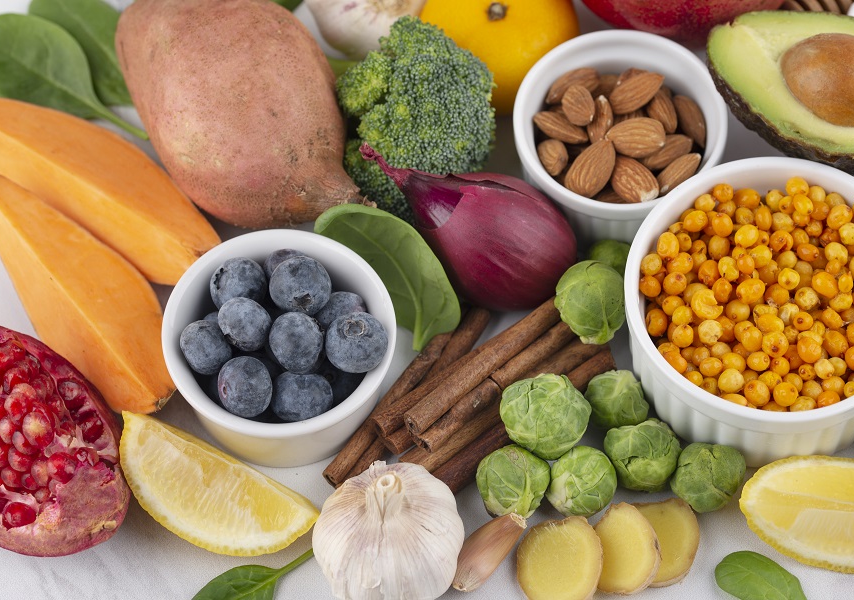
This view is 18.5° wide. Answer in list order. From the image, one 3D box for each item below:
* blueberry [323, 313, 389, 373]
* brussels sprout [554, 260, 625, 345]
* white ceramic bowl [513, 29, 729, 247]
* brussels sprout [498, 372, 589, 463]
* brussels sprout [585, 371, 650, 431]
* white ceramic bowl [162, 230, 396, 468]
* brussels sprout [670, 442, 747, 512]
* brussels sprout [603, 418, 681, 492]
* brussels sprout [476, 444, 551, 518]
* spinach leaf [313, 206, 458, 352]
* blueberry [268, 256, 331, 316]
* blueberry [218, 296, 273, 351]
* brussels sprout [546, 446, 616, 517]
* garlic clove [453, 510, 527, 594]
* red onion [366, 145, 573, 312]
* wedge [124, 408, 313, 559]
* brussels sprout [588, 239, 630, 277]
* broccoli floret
[{"bbox_3d":[-0.024,0.014,0.889,0.021,0.019,0.020,0,61,0],"label":"blueberry"},{"bbox_3d":[0.055,0.001,0.894,0.025,0.025,0.027,0,62,0],"label":"brussels sprout"},{"bbox_3d":[0.067,-0.054,0.921,0.074,0.039,0.074,0,62,0],"label":"white ceramic bowl"},{"bbox_3d":[0.040,0.039,0.885,0.030,0.029,0.030,0,61,0],"label":"brussels sprout"},{"bbox_3d":[0.066,0.035,0.903,0.022,0.021,0.022,0,61,0],"label":"brussels sprout"},{"bbox_3d":[-0.049,0.019,0.883,0.077,0.037,0.077,0,62,0],"label":"white ceramic bowl"},{"bbox_3d":[0.093,0.059,0.869,0.025,0.023,0.024,0,62,0],"label":"brussels sprout"},{"bbox_3d":[0.072,0.052,0.872,0.025,0.025,0.025,0,62,0],"label":"brussels sprout"},{"bbox_3d":[0.029,0.061,0.887,0.025,0.025,0.025,0,61,0],"label":"brussels sprout"},{"bbox_3d":[-0.015,-0.010,0.918,0.034,0.014,0.057,-33,87,-17],"label":"spinach leaf"},{"bbox_3d":[-0.044,-0.005,0.899,0.021,0.020,0.020,0,61,0],"label":"blueberry"},{"bbox_3d":[-0.061,0.008,0.877,0.018,0.017,0.018,0,62,0],"label":"blueberry"},{"bbox_3d":[0.052,0.062,0.887,0.024,0.024,0.024,0,61,0],"label":"brussels sprout"},{"bbox_3d":[0.021,0.083,0.862,0.011,0.011,0.033,38,68,18],"label":"garlic clove"},{"bbox_3d":[0.013,-0.030,0.921,0.084,0.045,0.045,33,66,6],"label":"red onion"},{"bbox_3d":[-0.070,0.064,0.865,0.074,0.027,0.037,26,65,13],"label":"wedge"},{"bbox_3d":[0.067,-0.011,0.907,0.022,0.022,0.022,0,62,0],"label":"brussels sprout"},{"bbox_3d":[-0.004,-0.062,0.915,0.057,0.057,0.076,0,62,0],"label":"broccoli floret"}]

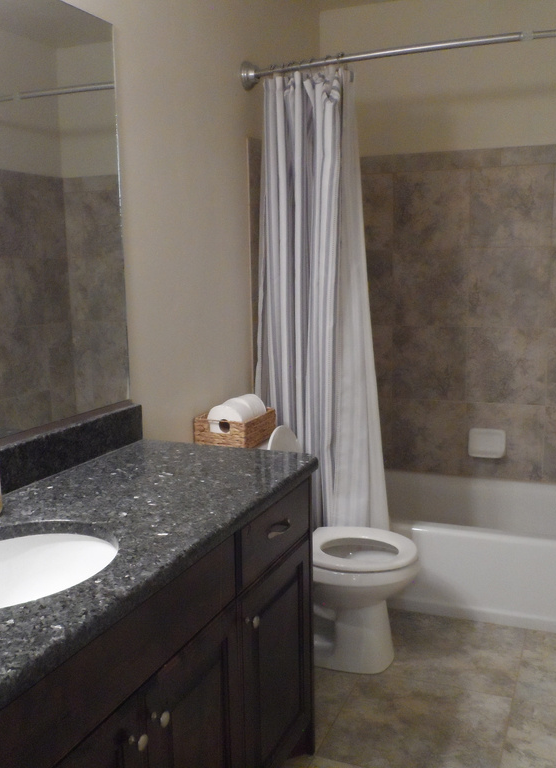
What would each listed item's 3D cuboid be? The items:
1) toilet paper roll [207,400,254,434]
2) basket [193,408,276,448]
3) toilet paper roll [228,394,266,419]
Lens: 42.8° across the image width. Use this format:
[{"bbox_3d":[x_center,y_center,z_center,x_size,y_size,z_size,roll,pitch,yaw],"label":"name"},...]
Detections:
[{"bbox_3d":[-0.153,0.126,2.354,0.123,0.123,0.102,2,9,23],"label":"toilet paper roll"},{"bbox_3d":[-0.144,0.149,2.408,0.185,0.100,0.232,2,9,23],"label":"basket"},{"bbox_3d":[-0.114,0.105,2.445,0.123,0.123,0.102,2,9,23],"label":"toilet paper roll"}]

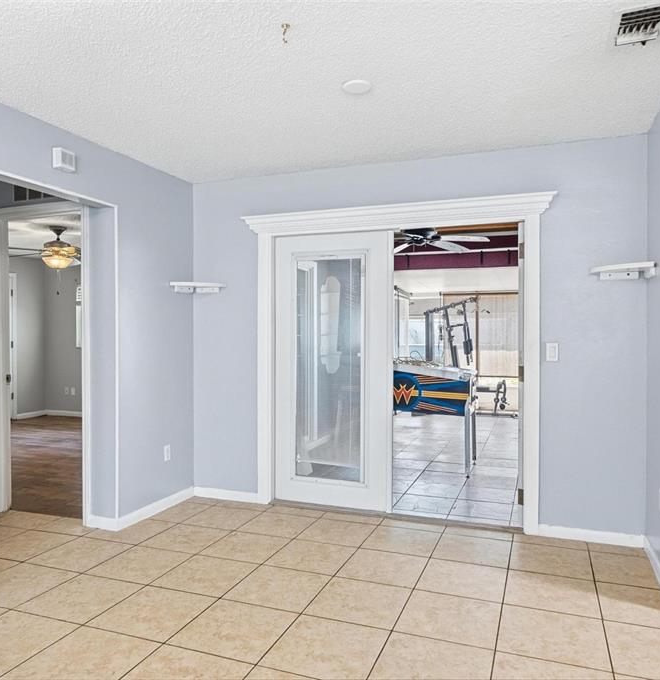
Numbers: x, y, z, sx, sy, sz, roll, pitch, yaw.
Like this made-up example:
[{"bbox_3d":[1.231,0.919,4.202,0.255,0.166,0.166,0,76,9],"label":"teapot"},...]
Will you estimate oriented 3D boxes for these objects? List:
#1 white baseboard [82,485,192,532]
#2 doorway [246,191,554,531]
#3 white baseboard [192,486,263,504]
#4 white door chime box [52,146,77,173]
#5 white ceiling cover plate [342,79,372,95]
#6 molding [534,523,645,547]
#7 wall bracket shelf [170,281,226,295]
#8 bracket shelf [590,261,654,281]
[{"bbox_3d":[-1.334,1.190,3.905,0.265,0.080,0.823,0,1,22],"label":"white baseboard"},{"bbox_3d":[0.377,0.154,3.748,2.179,2.153,0.180,0,1,19],"label":"doorway"},{"bbox_3d":[-0.788,1.190,4.133,0.597,0.073,0.018,0,1,19],"label":"white baseboard"},{"bbox_3d":[-1.505,-1.025,3.063,0.060,0.110,0.098,0,1,22],"label":"white door chime box"},{"bbox_3d":[0.131,-1.205,2.575,0.137,0.018,0.137,0,1,0],"label":"white ceiling cover plate"},{"bbox_3d":[1.590,1.198,3.291,0.582,0.075,0.018,0,1,19],"label":"molding"},{"bbox_3d":[-0.979,-0.398,4.043,0.295,0.085,0.275,0,1,19],"label":"wall bracket shelf"},{"bbox_3d":[1.690,-0.393,3.106,0.300,0.084,0.260,0,1,19],"label":"bracket shelf"}]

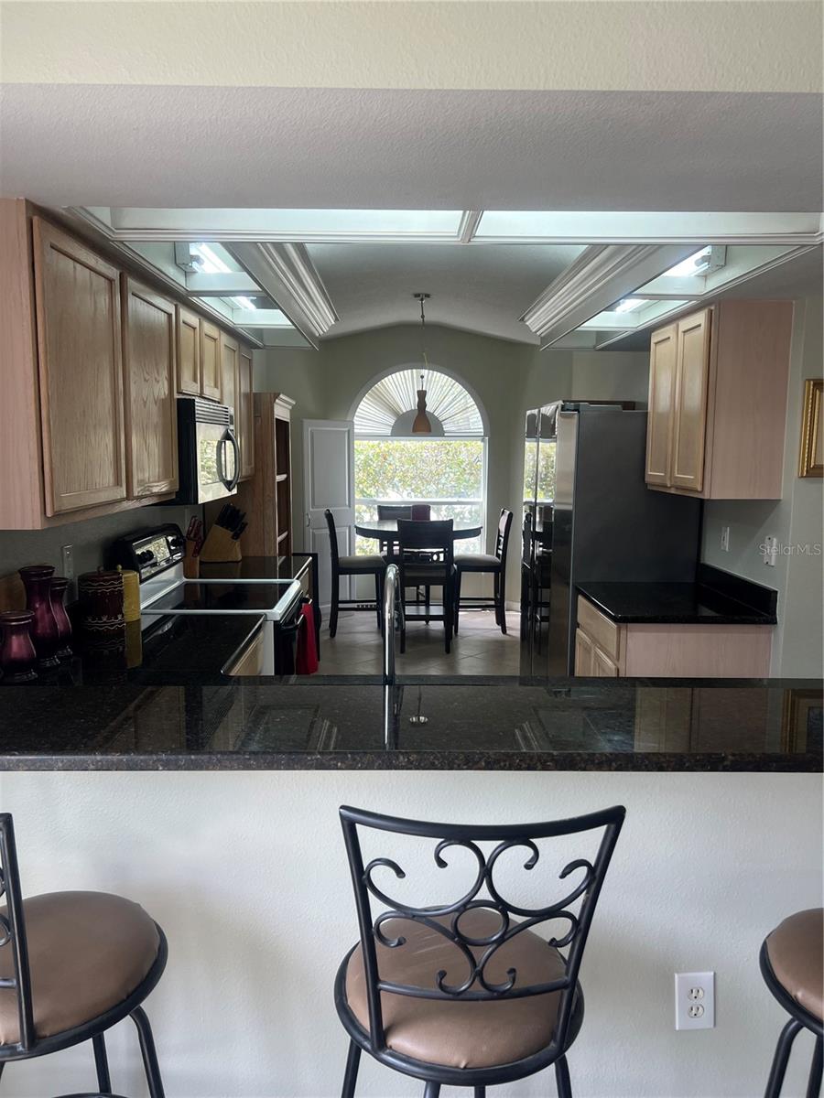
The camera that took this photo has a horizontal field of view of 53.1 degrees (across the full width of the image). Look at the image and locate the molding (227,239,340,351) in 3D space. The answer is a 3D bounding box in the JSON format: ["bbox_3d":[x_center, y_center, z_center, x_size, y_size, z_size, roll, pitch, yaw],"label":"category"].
[{"bbox_3d":[-0.478,-1.111,3.601,0.130,0.190,2.550,0,7,-1],"label":"molding"}]

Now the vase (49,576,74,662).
[{"bbox_3d":[-1.125,0.214,2.627,0.105,0.250,0.105,0,7,-1],"label":"vase"}]

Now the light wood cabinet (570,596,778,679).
[{"bbox_3d":[1.099,0.682,3.688,0.615,0.882,0.765,0,7,-1],"label":"light wood cabinet"}]

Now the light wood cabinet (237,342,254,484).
[{"bbox_3d":[-1.076,-0.764,4.621,0.330,0.765,0.470,0,7,-1],"label":"light wood cabinet"}]

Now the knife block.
[{"bbox_3d":[-1.072,-0.040,4.664,0.220,0.213,0.105,0,7,-1],"label":"knife block"}]

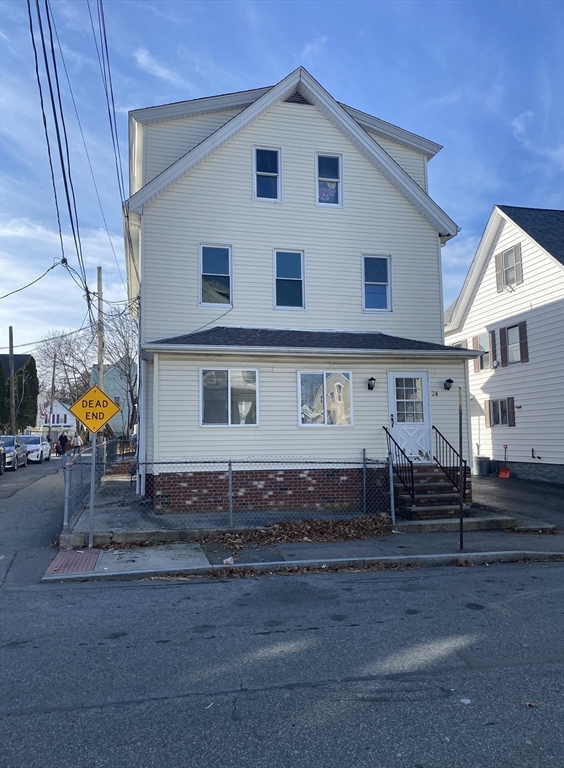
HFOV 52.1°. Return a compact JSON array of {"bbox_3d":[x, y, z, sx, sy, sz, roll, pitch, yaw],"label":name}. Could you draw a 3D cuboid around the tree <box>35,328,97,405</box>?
[{"bbox_3d":[-18.724,0.390,50.000,5.600,10.393,5.600,1,-6,-21],"label":"tree"}]

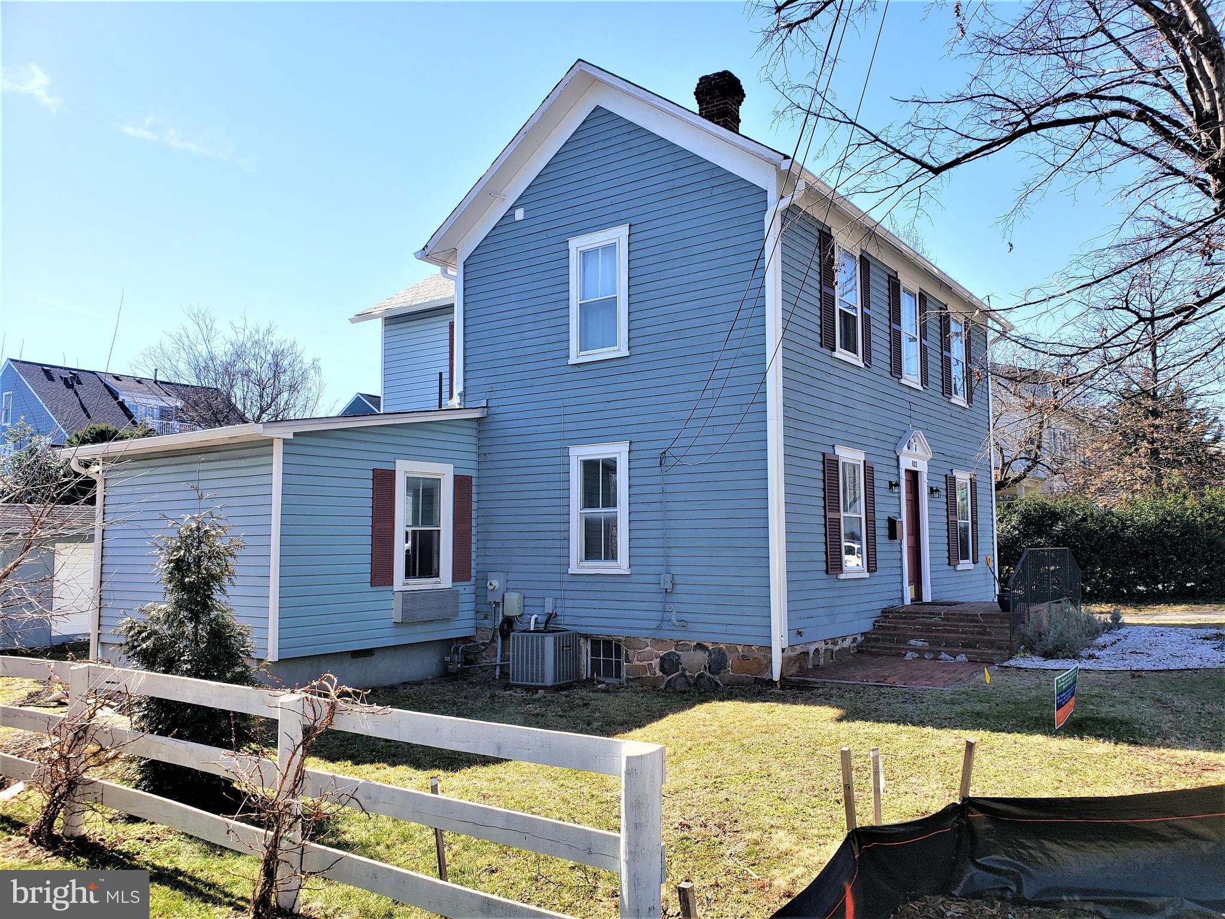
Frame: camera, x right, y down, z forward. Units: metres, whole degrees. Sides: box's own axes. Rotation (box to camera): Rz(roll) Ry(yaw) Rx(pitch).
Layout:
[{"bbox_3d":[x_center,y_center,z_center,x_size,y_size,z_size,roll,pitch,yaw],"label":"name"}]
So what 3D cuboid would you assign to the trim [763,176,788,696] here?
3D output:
[{"bbox_3d":[1.960,-0.452,10.931,0.130,5.804,0.130,-4,-7,37],"label":"trim"}]

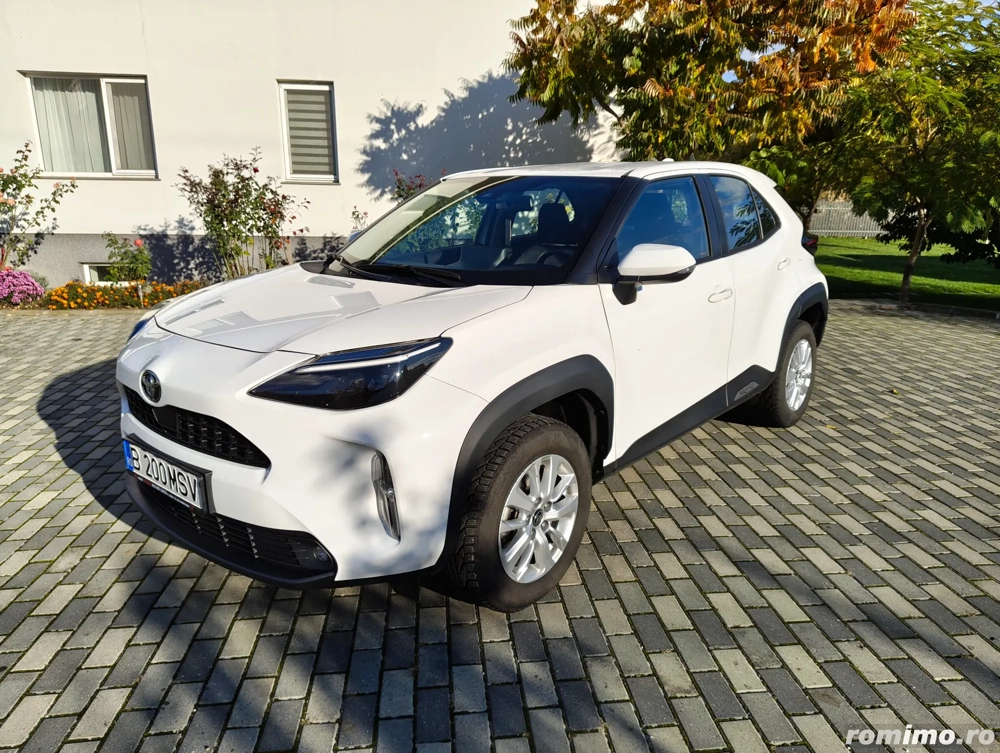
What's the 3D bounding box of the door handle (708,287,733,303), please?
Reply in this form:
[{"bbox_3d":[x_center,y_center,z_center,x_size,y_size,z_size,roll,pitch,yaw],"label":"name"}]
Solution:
[{"bbox_3d":[1.005,-0.364,3.142,0.050,0.055,0.215,11,18,39],"label":"door handle"}]

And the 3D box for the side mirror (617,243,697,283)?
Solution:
[{"bbox_3d":[0.582,-0.419,2.584,0.260,0.150,0.150,11,18,39],"label":"side mirror"}]

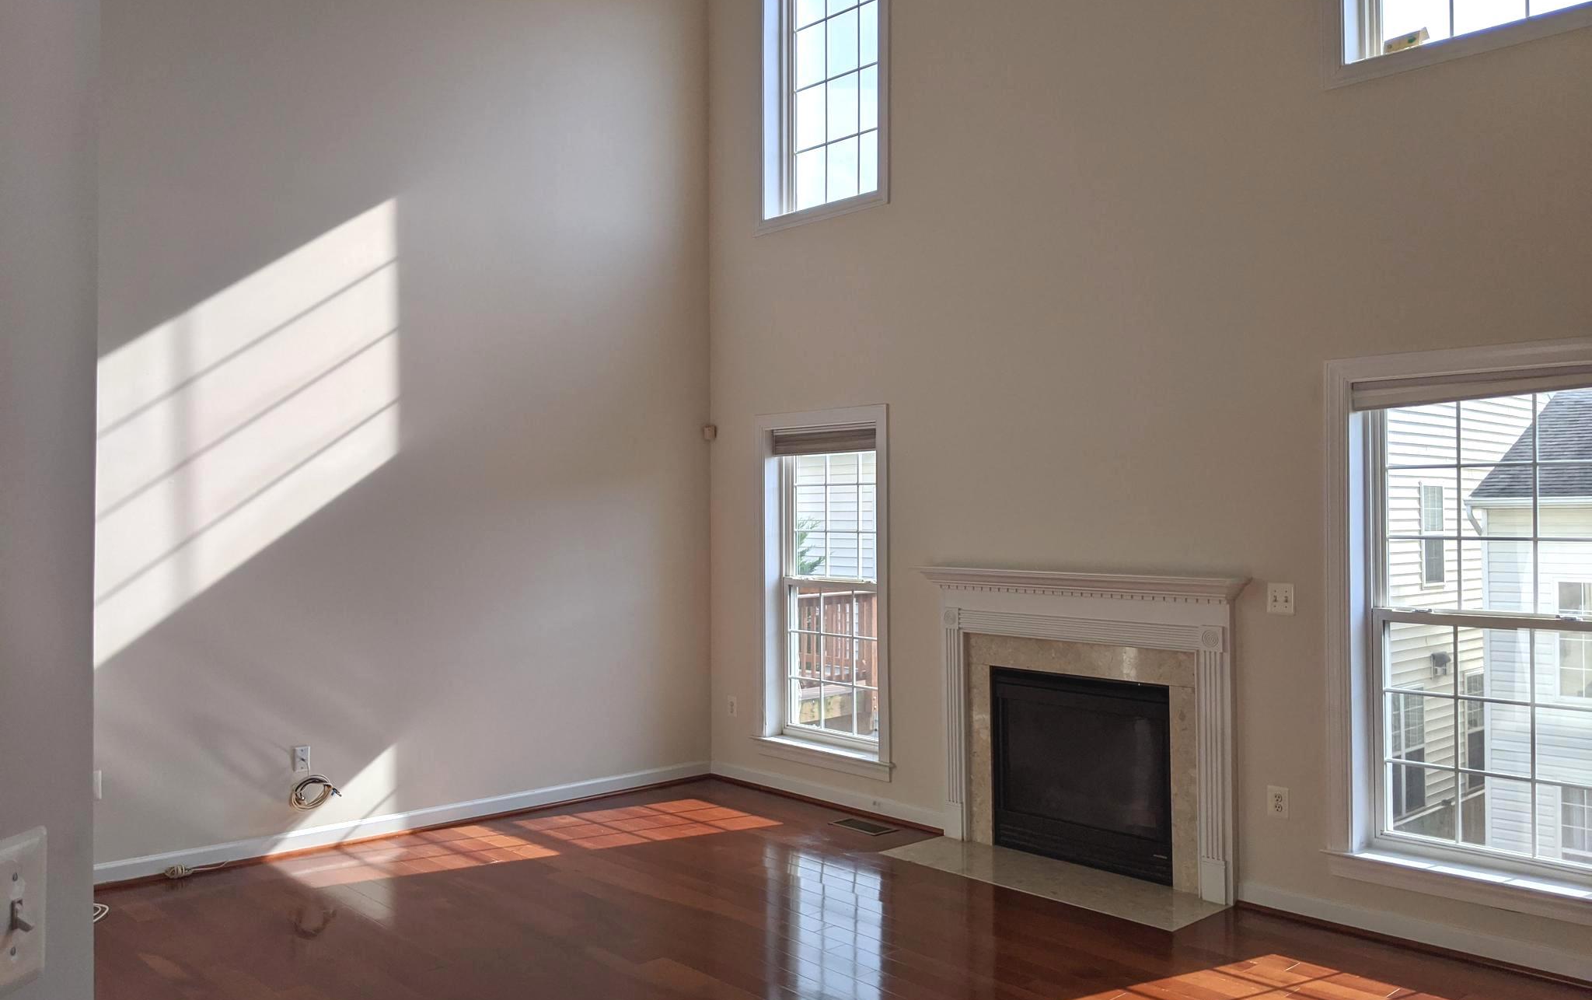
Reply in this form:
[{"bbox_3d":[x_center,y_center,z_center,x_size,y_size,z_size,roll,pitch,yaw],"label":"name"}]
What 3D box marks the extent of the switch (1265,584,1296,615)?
[{"bbox_3d":[1.878,0.386,4.817,0.015,0.116,0.114,1,-1,-43],"label":"switch"}]

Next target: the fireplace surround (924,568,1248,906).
[{"bbox_3d":[1.192,0.963,5.428,0.165,1.296,1.618,1,-1,-43],"label":"fireplace surround"}]

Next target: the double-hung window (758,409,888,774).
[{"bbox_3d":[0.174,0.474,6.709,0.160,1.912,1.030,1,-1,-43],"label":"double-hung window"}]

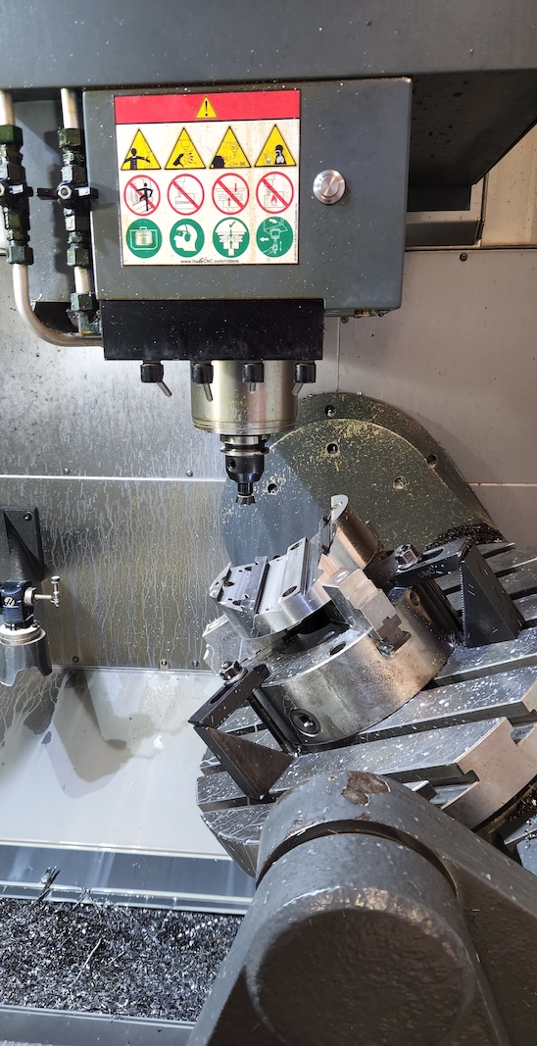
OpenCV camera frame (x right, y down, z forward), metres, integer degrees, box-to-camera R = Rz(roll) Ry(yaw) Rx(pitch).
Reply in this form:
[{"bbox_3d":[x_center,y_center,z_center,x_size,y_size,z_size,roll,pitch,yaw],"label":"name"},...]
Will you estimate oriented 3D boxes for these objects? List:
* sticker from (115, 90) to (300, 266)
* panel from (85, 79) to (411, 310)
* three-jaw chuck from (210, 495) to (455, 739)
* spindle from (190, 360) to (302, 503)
[{"bbox_3d":[-0.062,-0.353,0.720,0.189,0.164,0.003,1,14,5],"label":"sticker"},{"bbox_3d":[-0.022,-0.338,0.741,0.329,0.215,0.040,1,14,5],"label":"panel"},{"bbox_3d":[0.071,0.100,0.817,0.265,0.178,0.262,-27,13,39],"label":"three-jaw chuck"},{"bbox_3d":[-0.030,-0.115,0.886,0.135,0.183,0.135,1,14,5],"label":"spindle"}]

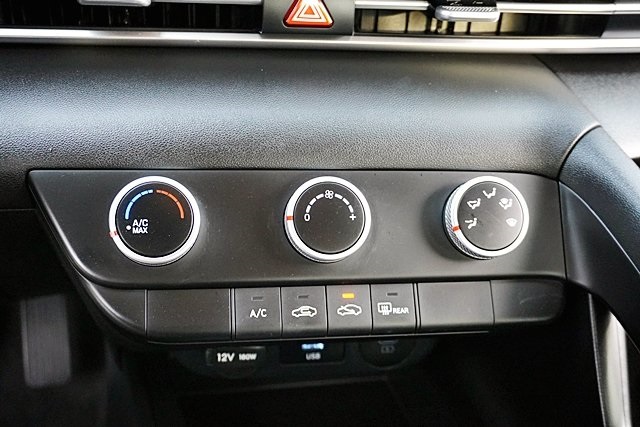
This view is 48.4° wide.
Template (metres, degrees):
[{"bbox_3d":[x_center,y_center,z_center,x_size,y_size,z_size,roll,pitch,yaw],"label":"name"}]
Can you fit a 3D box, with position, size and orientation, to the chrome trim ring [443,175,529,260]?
[{"bbox_3d":[0.091,0.003,0.391,0.044,0.044,0.015,0,-10,-9],"label":"chrome trim ring"}]

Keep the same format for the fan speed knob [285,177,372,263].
[{"bbox_3d":[0.004,0.004,0.377,0.044,0.044,0.015,0,-10,-9],"label":"fan speed knob"}]

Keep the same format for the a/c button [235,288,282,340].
[{"bbox_3d":[-0.032,0.051,0.362,0.023,0.025,0.010,0,-10,-9],"label":"a/c button"}]

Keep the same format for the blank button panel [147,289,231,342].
[{"bbox_3d":[-0.065,0.051,0.356,0.041,0.025,0.010,0,-10,-9],"label":"blank button panel"}]

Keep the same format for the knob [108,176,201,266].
[{"bbox_3d":[-0.084,0.005,0.362,0.044,0.044,0.015,0,-10,-9],"label":"knob"}]

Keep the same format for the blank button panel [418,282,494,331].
[{"bbox_3d":[0.071,0.050,0.379,0.041,0.025,0.010,0,-10,-9],"label":"blank button panel"}]

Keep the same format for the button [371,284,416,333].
[{"bbox_3d":[0.037,0.050,0.373,0.023,0.025,0.010,0,-10,-9],"label":"button"}]

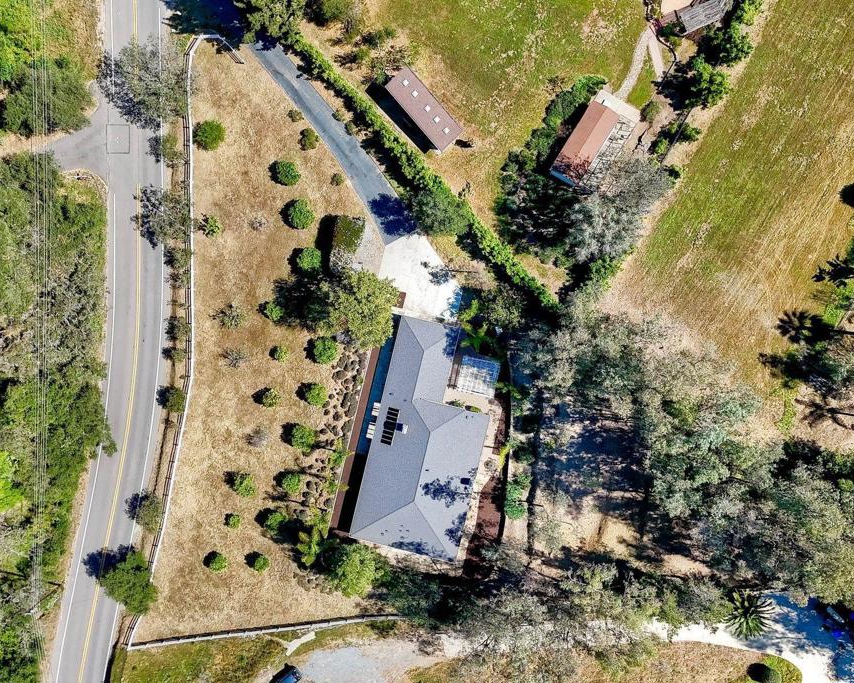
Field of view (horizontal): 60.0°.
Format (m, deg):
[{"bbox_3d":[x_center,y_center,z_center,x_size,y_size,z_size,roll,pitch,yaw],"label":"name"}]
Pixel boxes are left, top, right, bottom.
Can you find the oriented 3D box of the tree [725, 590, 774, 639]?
[{"bbox_3d":[42.800,36.400,101.500,6.300,9.000,6.300,0,90,0],"label":"tree"}]

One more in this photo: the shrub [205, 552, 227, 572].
[{"bbox_3d":[-29.606,31.523,105.021,2.470,2.000,2.470,0,91,0],"label":"shrub"}]

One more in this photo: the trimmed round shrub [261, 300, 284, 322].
[{"bbox_3d":[-21.280,-4.170,102.850,2.750,2.300,2.750,0,90,0],"label":"trimmed round shrub"}]

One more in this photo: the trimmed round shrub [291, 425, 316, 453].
[{"bbox_3d":[-17.030,13.410,102.250,3.500,2.900,3.500,0,90,0],"label":"trimmed round shrub"}]

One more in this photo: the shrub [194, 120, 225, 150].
[{"bbox_3d":[-29.900,-28.580,102.850,3.900,2.300,3.900,0,90,0],"label":"shrub"}]

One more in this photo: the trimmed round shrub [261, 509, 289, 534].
[{"bbox_3d":[-21.295,25.701,104.442,2.970,2.600,3.010,0,91,0],"label":"trimmed round shrub"}]

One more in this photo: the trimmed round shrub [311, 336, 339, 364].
[{"bbox_3d":[-14.168,1.256,103.235,3.350,2.600,3.570,0,91,0],"label":"trimmed round shrub"}]

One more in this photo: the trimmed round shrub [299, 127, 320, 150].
[{"bbox_3d":[-16.177,-27.998,102.259,2.350,1.600,2.830,0,91,0],"label":"trimmed round shrub"}]

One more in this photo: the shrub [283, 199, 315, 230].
[{"bbox_3d":[-17.330,-17.540,102.150,4.000,3.100,4.000,0,90,0],"label":"shrub"}]

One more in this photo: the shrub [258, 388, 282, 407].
[{"bbox_3d":[-21.860,8.010,103.950,2.400,2.100,2.400,0,90,0],"label":"shrub"}]

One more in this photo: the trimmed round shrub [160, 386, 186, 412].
[{"bbox_3d":[-35.180,8.250,103.450,2.900,2.100,3.100,0,90,0],"label":"trimmed round shrub"}]

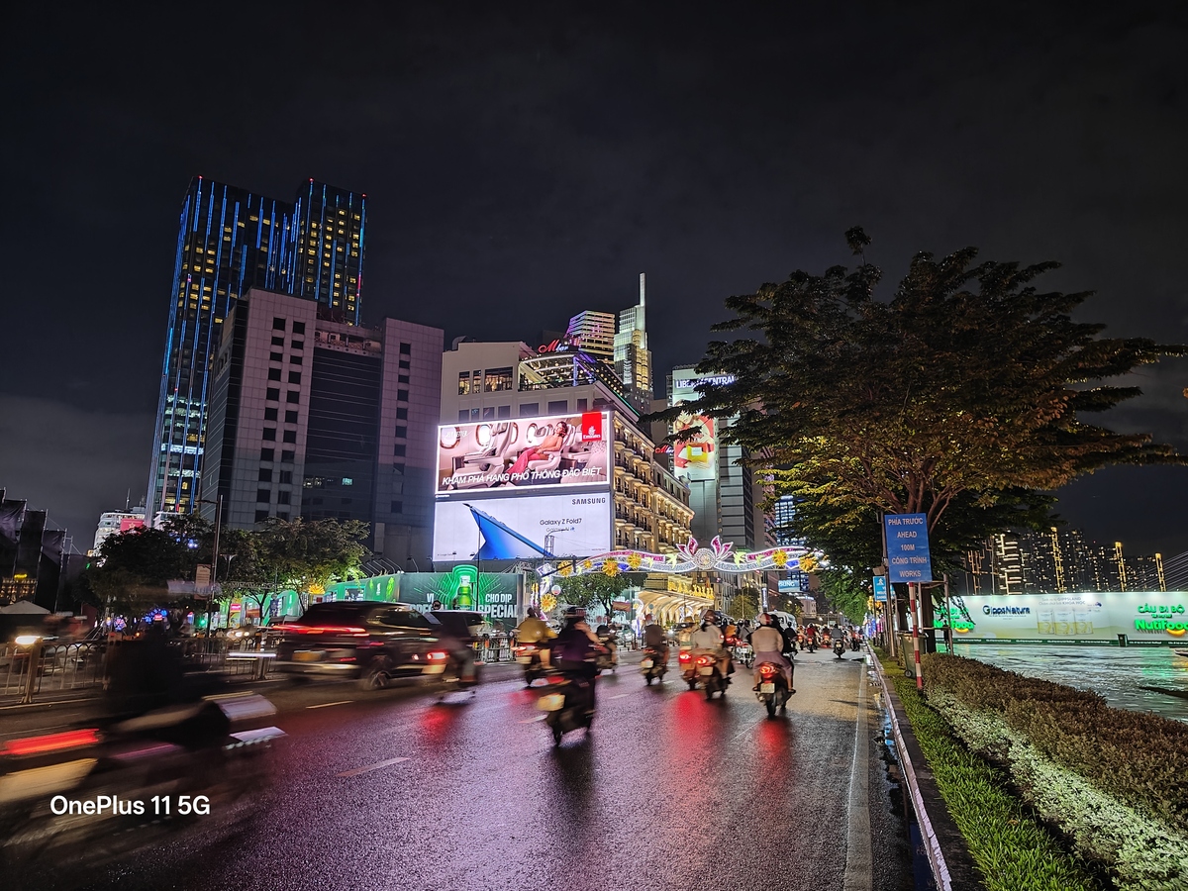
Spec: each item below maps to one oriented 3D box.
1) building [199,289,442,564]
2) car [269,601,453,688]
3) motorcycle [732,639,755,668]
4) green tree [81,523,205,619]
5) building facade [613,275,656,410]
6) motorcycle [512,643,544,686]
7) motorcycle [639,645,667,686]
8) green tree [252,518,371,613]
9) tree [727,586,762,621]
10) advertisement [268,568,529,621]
[{"bbox_3d":[-54.661,6.564,167.753,38.500,62.000,30.000,8,-15,-33],"label":"building"},{"bbox_3d":[-4.961,4.655,19.178,1.860,1.730,4.600,-4,-13,18],"label":"car"},{"bbox_3d":[5.057,6.715,26.962,0.680,1.060,1.850,-3,-13,14],"label":"motorcycle"},{"bbox_3d":[-28.568,8.665,52.119,7.880,8.090,7.480,7,-14,-28],"label":"green tree"},{"bbox_3d":[23.943,1.116,477.348,23.000,206.000,24.000,-4,-13,18],"label":"building facade"},{"bbox_3d":[-1.228,4.992,19.150,0.680,1.060,1.850,-5,-13,20],"label":"motorcycle"},{"bbox_3d":[1.429,5.028,19.315,0.680,1.060,1.850,-4,-13,18],"label":"motorcycle"},{"bbox_3d":[-19.699,9.283,57.072,8.360,9.010,7.940,4,-13,-18],"label":"green tree"},{"bbox_3d":[20.267,22.231,111.018,4.830,6.960,4.590,-2,-13,10],"label":"tree"},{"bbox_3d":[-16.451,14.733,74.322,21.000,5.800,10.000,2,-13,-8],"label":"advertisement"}]

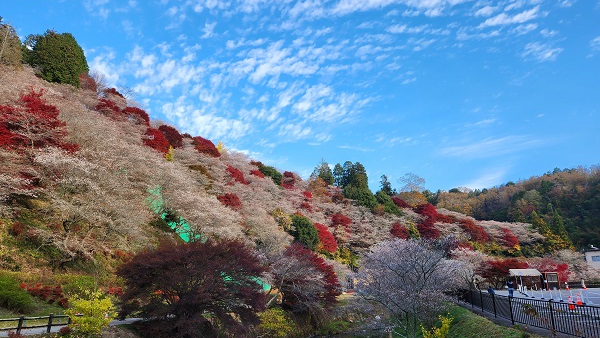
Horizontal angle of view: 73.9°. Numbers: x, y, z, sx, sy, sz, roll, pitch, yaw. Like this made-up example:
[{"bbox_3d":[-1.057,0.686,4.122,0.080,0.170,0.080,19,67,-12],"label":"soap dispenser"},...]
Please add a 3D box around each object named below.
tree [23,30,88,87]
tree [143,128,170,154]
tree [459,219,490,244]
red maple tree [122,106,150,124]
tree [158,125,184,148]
[{"bbox_3d":[-46.610,-21.060,76.000,11.950,10.990,11.350,0,-16,0],"label":"tree"},{"bbox_3d":[-28.790,-5.720,80.000,5.340,5.790,5.070,0,-16,0],"label":"tree"},{"bbox_3d":[41.140,14.500,94.000,7.170,5.830,6.810,0,-16,0],"label":"tree"},{"bbox_3d":[-34.040,-11.140,83.000,5.540,3.860,5.260,0,-16,0],"label":"red maple tree"},{"bbox_3d":[-27.280,-6.850,84.000,4.800,5.210,4.560,0,-16,0],"label":"tree"}]

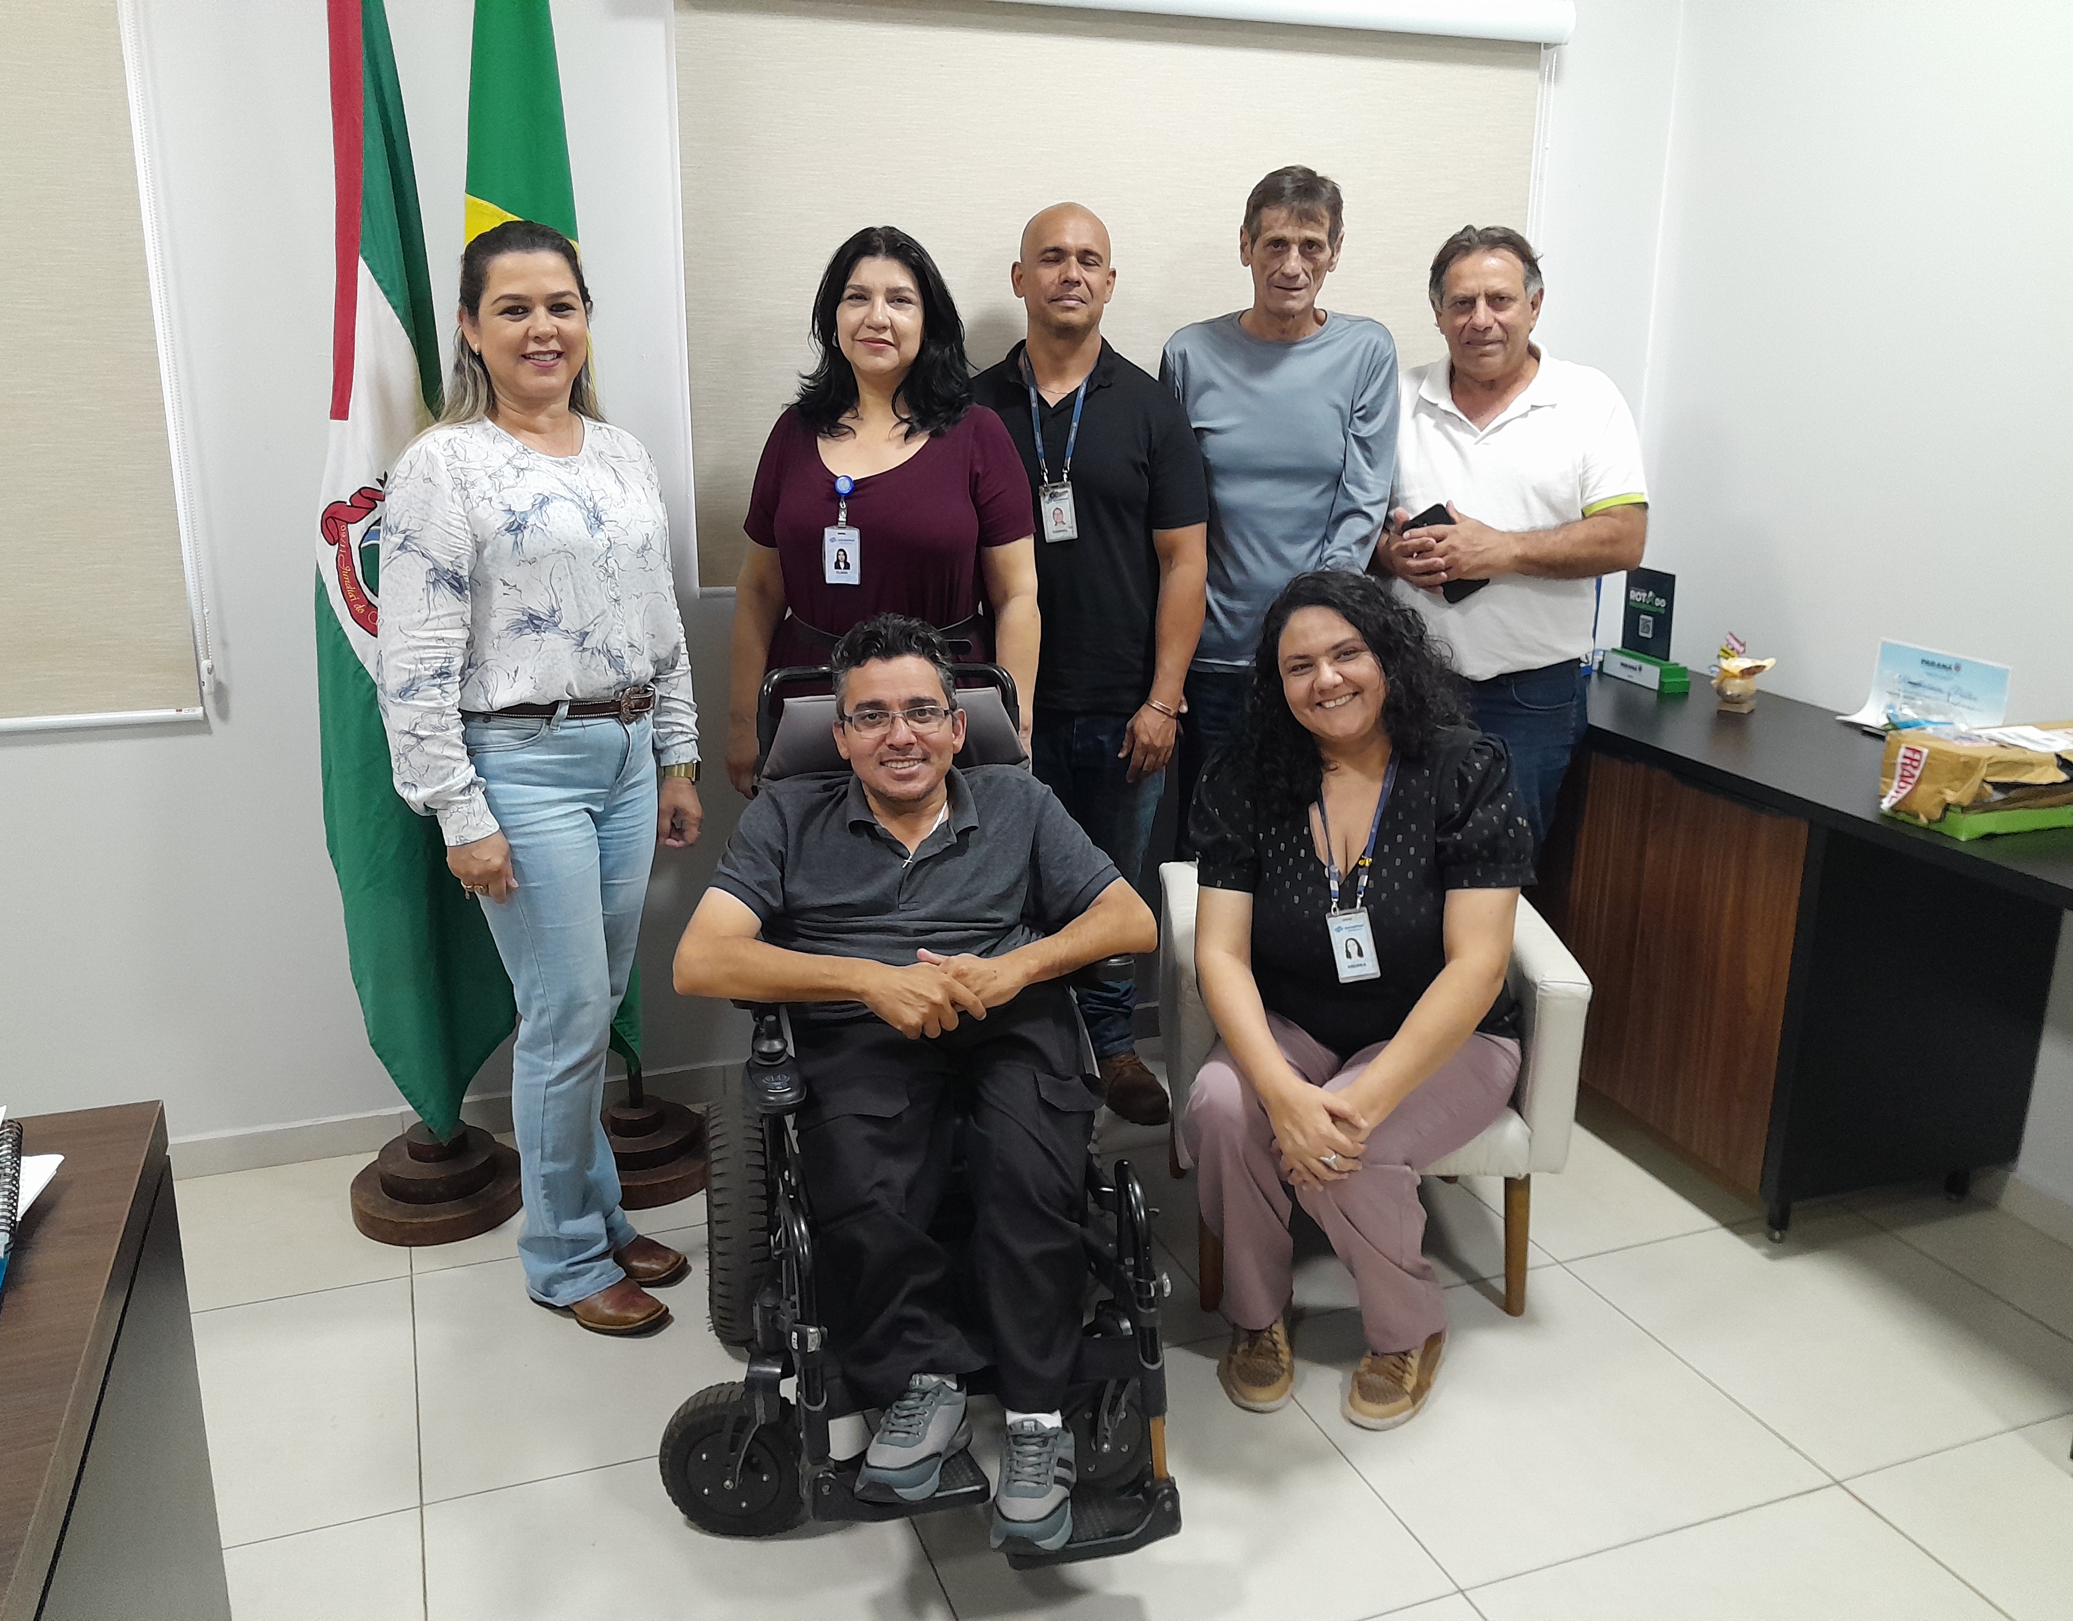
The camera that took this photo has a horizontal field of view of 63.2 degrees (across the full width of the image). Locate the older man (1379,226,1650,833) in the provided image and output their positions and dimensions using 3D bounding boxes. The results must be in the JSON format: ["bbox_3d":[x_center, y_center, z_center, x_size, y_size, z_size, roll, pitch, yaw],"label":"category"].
[{"bbox_3d":[0.852,-0.215,3.174,0.530,1.665,0.360,7,17,22],"label":"older man"}]

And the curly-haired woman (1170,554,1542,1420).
[{"bbox_3d":[0.458,0.224,2.534,0.550,1.160,0.730,3,16,8],"label":"curly-haired woman"}]

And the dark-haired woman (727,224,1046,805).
[{"bbox_3d":[-0.239,-0.125,2.861,0.530,1.640,0.320,3,16,8],"label":"dark-haired woman"}]

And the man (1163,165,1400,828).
[{"bbox_3d":[0.456,-0.293,3.241,0.500,1.770,0.330,2,16,6],"label":"man"}]

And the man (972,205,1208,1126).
[{"bbox_3d":[0.091,-0.223,3.118,0.490,1.695,0.330,2,16,5],"label":"man"}]

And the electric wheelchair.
[{"bbox_3d":[-0.167,0.356,2.304,0.630,1.020,0.940,-3,16,-11],"label":"electric wheelchair"}]

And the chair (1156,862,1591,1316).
[{"bbox_3d":[0.527,0.354,2.831,0.610,0.750,0.620,1,16,2],"label":"chair"}]

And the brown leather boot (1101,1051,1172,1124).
[{"bbox_3d":[0.157,0.510,3.387,0.110,0.140,0.280,-7,17,-24],"label":"brown leather boot"}]

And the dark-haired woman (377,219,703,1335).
[{"bbox_3d":[-0.679,0.003,2.430,0.310,1.620,0.440,14,20,39],"label":"dark-haired woman"}]

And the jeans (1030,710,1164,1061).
[{"bbox_3d":[0.089,0.118,3.226,0.360,0.820,0.260,2,16,4],"label":"jeans"}]

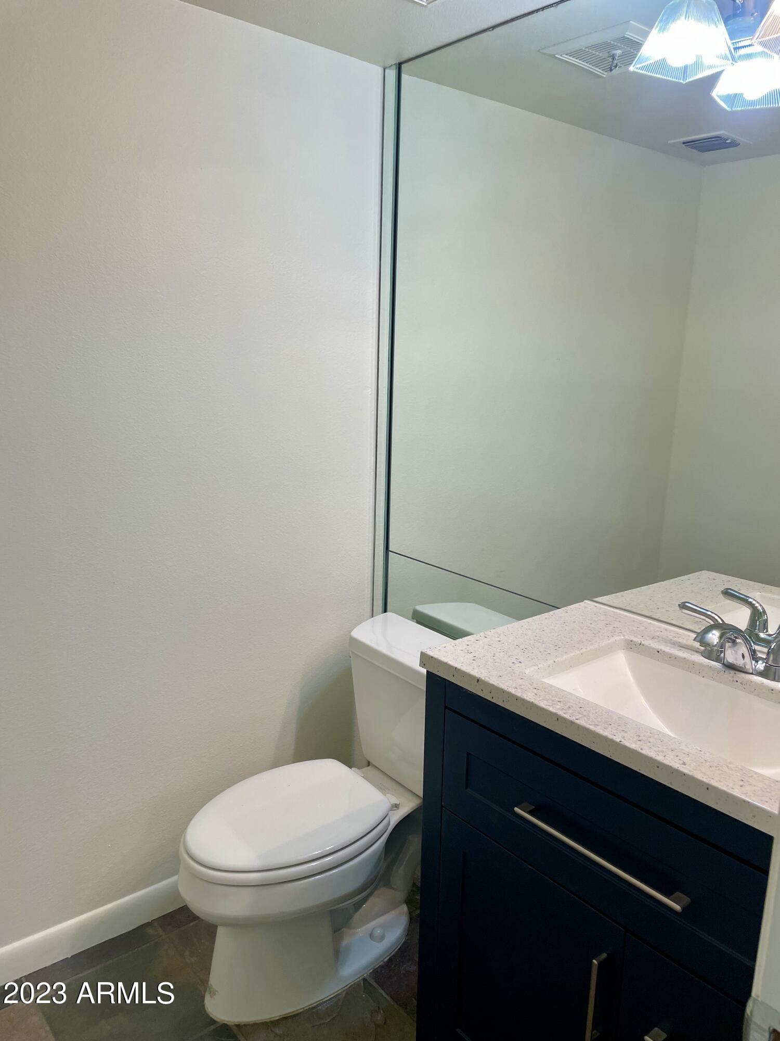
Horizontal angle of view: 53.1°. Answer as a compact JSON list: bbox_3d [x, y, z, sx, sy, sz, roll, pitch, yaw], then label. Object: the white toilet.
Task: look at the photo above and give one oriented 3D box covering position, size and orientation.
[{"bbox_3d":[-0.148,0.692,1.833,0.722,0.735,0.458,-8,16,-38],"label":"white toilet"}]

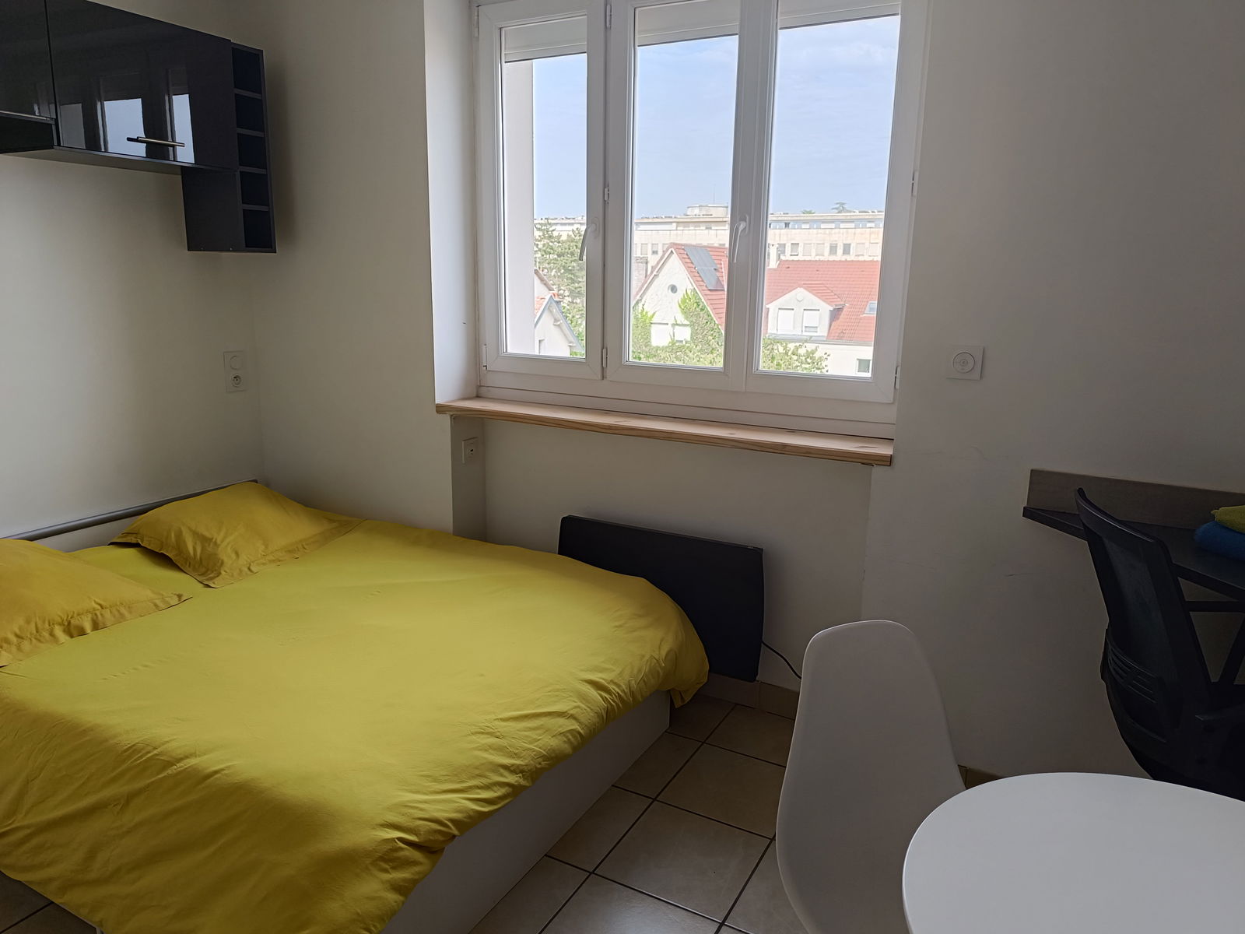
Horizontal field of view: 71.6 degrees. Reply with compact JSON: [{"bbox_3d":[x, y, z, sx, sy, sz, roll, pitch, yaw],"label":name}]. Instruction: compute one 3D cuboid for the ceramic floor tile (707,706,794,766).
[{"bbox_3d":[0.460,0.838,2.664,0.328,0.010,0.280,8,14,28],"label":"ceramic floor tile"}]

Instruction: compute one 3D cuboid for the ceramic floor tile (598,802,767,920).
[{"bbox_3d":[0.154,0.957,2.115,0.328,0.010,0.328,8,14,28],"label":"ceramic floor tile"}]

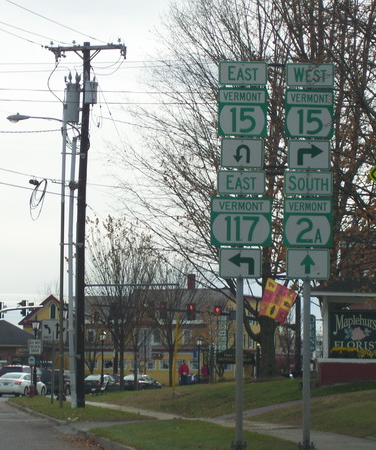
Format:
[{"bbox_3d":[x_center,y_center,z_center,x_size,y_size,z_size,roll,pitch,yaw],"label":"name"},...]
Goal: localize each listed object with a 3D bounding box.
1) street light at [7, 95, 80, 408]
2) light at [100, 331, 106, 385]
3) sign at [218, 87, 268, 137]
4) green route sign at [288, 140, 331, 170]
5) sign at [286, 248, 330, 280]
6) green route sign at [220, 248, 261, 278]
[{"bbox_3d":[-4.406,0.935,58.686,2.250,9.523,0.400,1,-5,-6],"label":"street light"},{"bbox_3d":[-6.271,9.809,137.000,0.400,4.150,0.400,1,-5,-7],"label":"light"},{"bbox_3d":[0.687,-1.421,23.470,0.610,0.610,0.030,1,-5,-5],"label":"sign"},{"bbox_3d":[1.525,-0.887,23.503,0.533,0.381,0.030,1,-5,-5],"label":"green route sign"},{"bbox_3d":[1.500,0.492,23.250,0.533,0.381,0.030,1,-5,-1],"label":"sign"},{"bbox_3d":[0.666,0.485,23.420,0.533,0.381,0.030,1,-5,-7],"label":"green route sign"}]

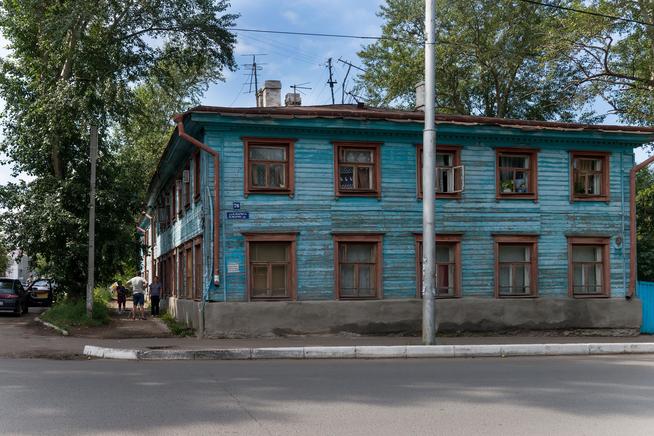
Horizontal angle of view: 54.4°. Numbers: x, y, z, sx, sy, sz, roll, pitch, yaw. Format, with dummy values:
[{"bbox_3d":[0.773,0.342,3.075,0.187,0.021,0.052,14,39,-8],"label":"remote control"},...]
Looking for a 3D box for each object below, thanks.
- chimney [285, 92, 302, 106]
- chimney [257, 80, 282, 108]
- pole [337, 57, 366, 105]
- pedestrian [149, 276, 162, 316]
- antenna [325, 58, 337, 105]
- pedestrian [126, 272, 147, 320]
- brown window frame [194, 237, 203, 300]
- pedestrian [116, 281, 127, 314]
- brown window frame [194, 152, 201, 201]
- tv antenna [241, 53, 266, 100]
[{"bbox_3d":[-1.333,-4.664,25.300,0.680,0.800,0.650,1,-4,-13],"label":"chimney"},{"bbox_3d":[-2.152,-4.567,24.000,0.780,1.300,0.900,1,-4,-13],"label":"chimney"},{"bbox_3d":[0.944,-5.241,24.500,1.150,1.850,0.400,1,-4,-13],"label":"pole"},{"bbox_3d":[-7.005,3.202,26.000,0.520,1.630,0.320,0,-3,0],"label":"pedestrian"},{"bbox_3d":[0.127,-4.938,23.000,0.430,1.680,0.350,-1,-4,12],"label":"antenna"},{"bbox_3d":[-7.150,2.958,23.900,0.780,1.750,0.420,0,-3,-6],"label":"pedestrian"},{"bbox_3d":[-3.714,1.443,18.350,0.150,1.820,1.450,1,-4,-19],"label":"brown window frame"},{"bbox_3d":[-9.050,3.492,28.000,0.450,1.480,0.320,0,-3,0],"label":"pedestrian"},{"bbox_3d":[-3.768,-1.266,18.500,0.150,1.480,1.370,1,-4,-19],"label":"brown window frame"},{"bbox_3d":[-2.636,-4.931,22.800,0.920,1.800,0.500,1,-4,-13],"label":"tv antenna"}]

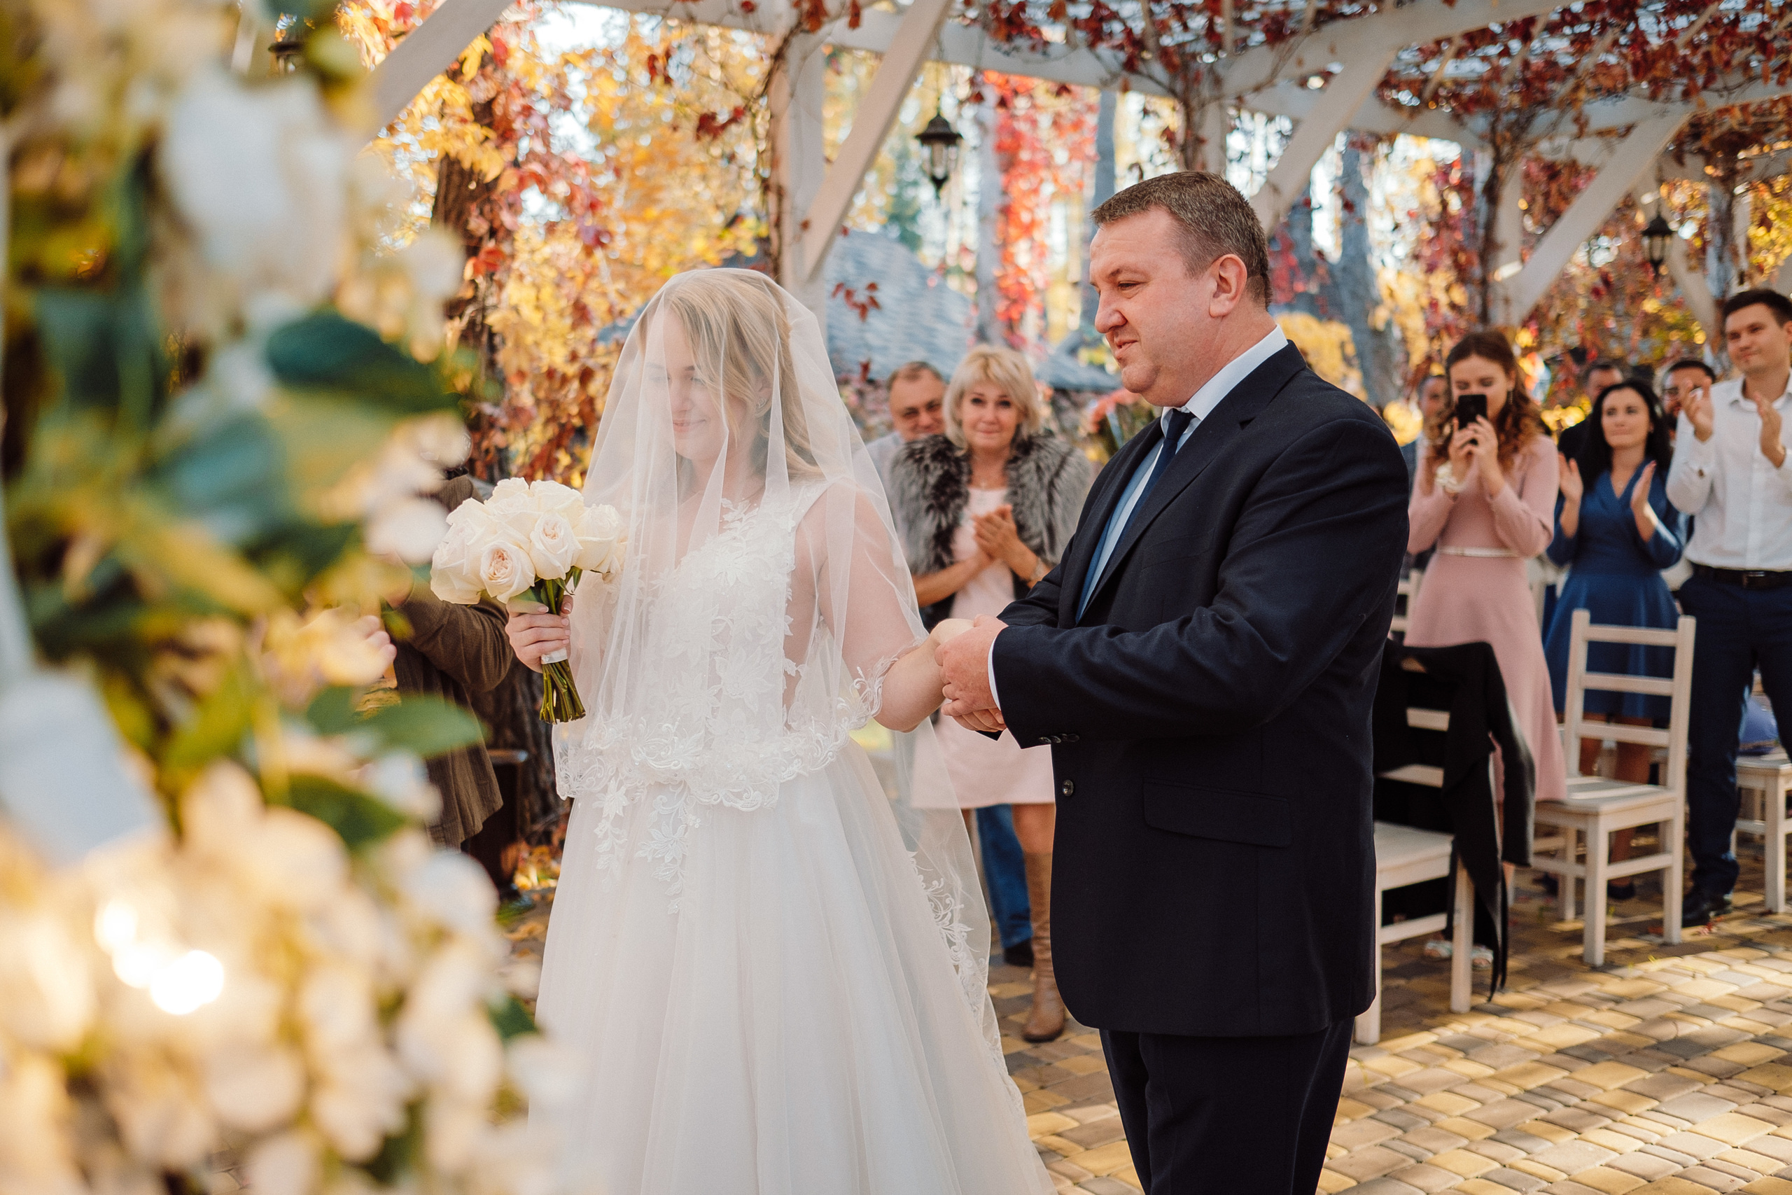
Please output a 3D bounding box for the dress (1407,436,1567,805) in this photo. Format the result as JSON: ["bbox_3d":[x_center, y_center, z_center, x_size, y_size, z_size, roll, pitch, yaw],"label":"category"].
[{"bbox_3d":[1.655,0.066,4.922,0.485,1.069,0.396,1,4,21],"label":"dress"}]

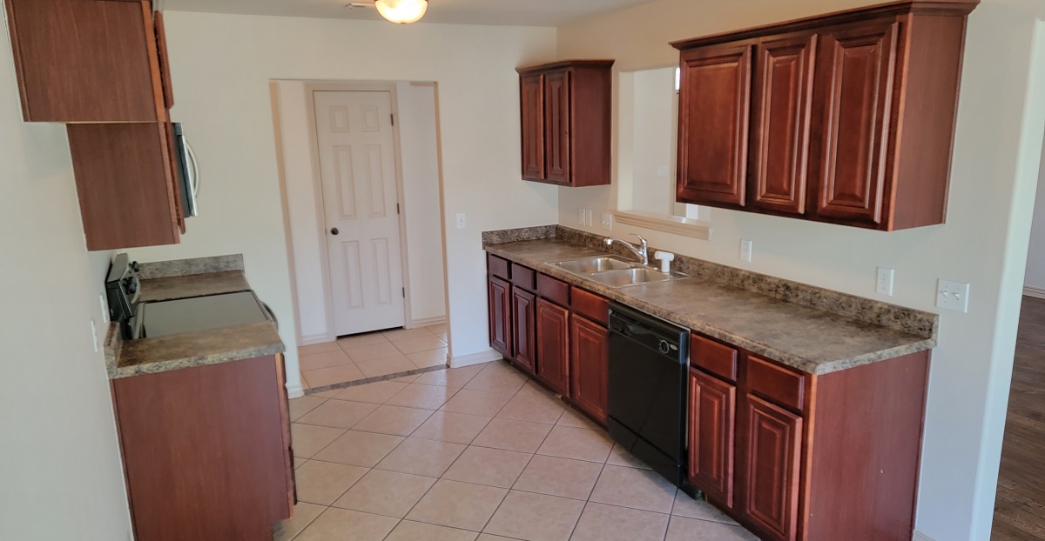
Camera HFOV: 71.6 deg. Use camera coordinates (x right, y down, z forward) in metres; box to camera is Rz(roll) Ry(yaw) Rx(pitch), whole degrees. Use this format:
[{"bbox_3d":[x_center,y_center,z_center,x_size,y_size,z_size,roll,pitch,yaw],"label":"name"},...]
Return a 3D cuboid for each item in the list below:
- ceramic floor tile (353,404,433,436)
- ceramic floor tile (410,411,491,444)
[{"bbox_3d":[-0.795,0.930,4.481,0.392,0.010,0.392,3,13,19],"label":"ceramic floor tile"},{"bbox_3d":[-0.421,0.948,4.352,0.392,0.010,0.392,3,13,19],"label":"ceramic floor tile"}]

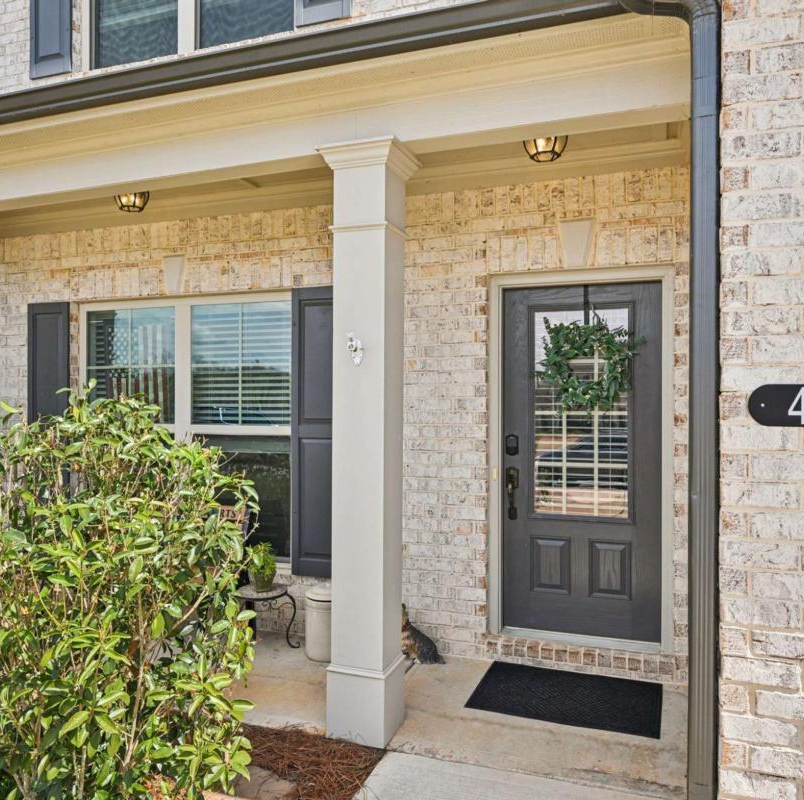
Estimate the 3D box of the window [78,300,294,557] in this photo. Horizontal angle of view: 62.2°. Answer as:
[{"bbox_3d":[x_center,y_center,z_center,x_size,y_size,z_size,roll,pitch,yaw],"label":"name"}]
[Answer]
[{"bbox_3d":[-1.558,0.176,4.689,1.765,1.800,0.090,0,0,19],"label":"window"}]

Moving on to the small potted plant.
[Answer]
[{"bbox_3d":[-0.850,1.036,4.067,0.170,0.285,0.170,0,0,0],"label":"small potted plant"}]

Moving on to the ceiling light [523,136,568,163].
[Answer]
[{"bbox_3d":[0.725,-1.307,3.383,0.260,0.170,0.260,0,0,19],"label":"ceiling light"}]

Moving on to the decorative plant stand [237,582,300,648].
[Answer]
[{"bbox_3d":[-0.888,1.361,4.095,0.430,0.360,0.420,0,0,19],"label":"decorative plant stand"}]

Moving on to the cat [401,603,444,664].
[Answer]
[{"bbox_3d":[0.101,1.371,3.956,0.350,0.340,0.170,0,0,19],"label":"cat"}]

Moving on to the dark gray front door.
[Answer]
[{"bbox_3d":[1.025,0.343,3.844,0.890,2.020,0.060,0,0,19],"label":"dark gray front door"}]

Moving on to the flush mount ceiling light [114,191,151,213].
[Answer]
[{"bbox_3d":[-1.687,-1.288,4.210,0.260,0.170,0.260,0,0,19],"label":"flush mount ceiling light"}]

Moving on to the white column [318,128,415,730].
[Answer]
[{"bbox_3d":[-0.162,0.202,3.121,0.370,2.670,0.370,0,0,19],"label":"white column"}]

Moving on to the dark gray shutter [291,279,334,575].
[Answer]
[{"bbox_3d":[-0.524,0.205,4.281,0.405,1.870,0.035,0,0,19],"label":"dark gray shutter"}]

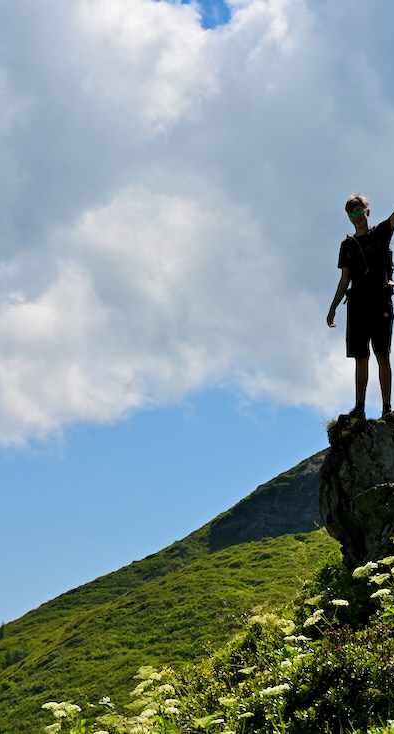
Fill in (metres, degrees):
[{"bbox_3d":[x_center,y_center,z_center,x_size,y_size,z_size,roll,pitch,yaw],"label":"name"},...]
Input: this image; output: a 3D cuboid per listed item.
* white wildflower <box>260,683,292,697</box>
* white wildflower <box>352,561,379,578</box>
[{"bbox_3d":[0.410,1.683,12.600,0.160,0.065,0.150,-1,-9,0],"label":"white wildflower"},{"bbox_3d":[1.061,1.275,15.200,0.170,0.100,0.150,-1,-9,0],"label":"white wildflower"}]

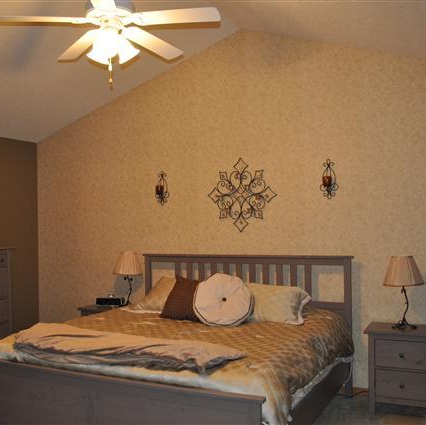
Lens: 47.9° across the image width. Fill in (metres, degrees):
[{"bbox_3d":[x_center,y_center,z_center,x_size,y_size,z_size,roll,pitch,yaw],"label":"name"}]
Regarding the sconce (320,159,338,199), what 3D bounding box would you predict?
[{"bbox_3d":[1.011,-0.291,4.205,0.158,0.353,0.108,-2,-2,27],"label":"sconce"}]

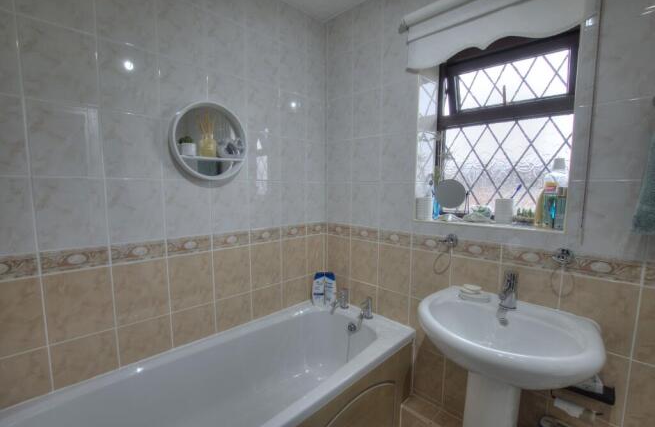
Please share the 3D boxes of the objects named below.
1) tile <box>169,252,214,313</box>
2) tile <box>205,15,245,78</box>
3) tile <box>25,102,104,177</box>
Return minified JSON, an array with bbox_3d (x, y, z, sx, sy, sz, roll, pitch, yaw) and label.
[{"bbox_3d":[-0.658,0.327,1.329,0.200,0.262,0.010,-5,7,-42],"label":"tile"},{"bbox_3d":[-0.496,-0.822,1.344,0.198,0.258,0.010,-5,8,-42],"label":"tile"},{"bbox_3d":[-0.952,-0.262,1.001,0.198,0.255,0.010,-5,8,-41],"label":"tile"}]

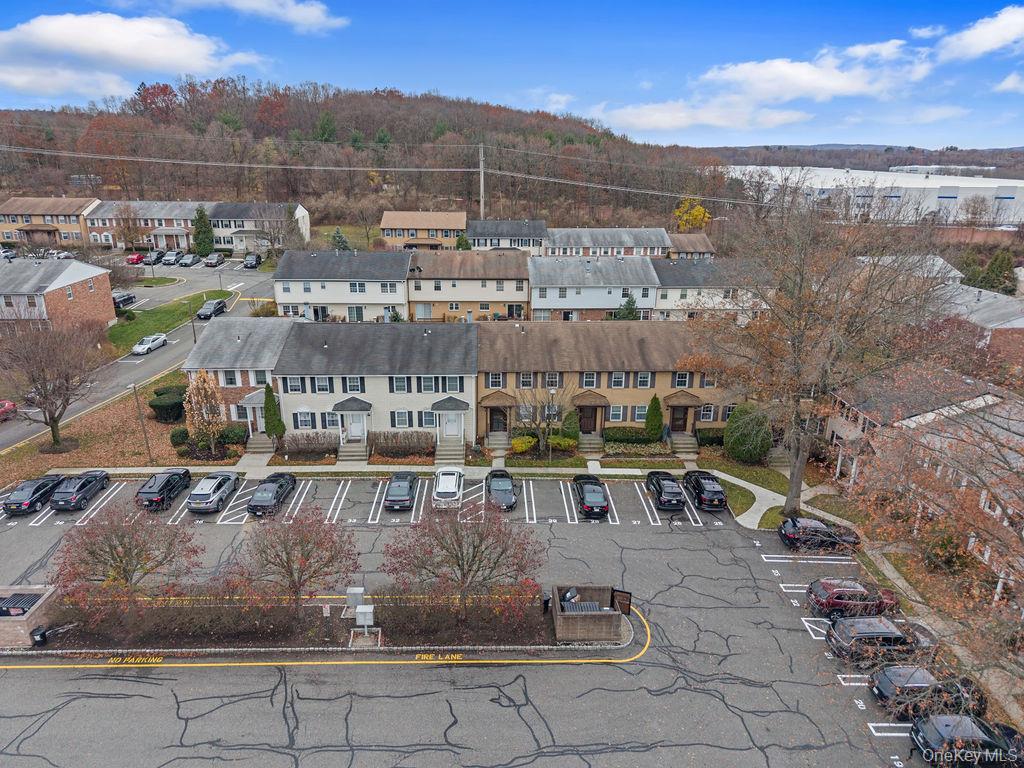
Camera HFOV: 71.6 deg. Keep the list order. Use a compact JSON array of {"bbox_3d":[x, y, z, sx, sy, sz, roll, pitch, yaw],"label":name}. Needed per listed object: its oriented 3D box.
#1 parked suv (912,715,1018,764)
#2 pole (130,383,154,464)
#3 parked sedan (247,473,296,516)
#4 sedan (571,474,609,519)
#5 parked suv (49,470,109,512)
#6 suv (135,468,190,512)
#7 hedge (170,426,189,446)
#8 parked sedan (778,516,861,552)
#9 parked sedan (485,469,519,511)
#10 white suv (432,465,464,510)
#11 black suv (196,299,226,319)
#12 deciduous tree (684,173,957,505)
[{"bbox_3d":[19.262,14.700,29.329,4.800,1.450,1.840,1,20,1],"label":"parked suv"},{"bbox_3d":[-27.206,3.003,52.085,0.750,6.160,0.300,-10,22,-31],"label":"pole"},{"bbox_3d":[-15.771,7.062,46.865,1.840,1.450,4.800,0,20,-2],"label":"parked sedan"},{"bbox_3d":[5.504,7.419,48.800,1.810,1.460,4.800,0,20,-1],"label":"sedan"},{"bbox_3d":[-28.522,6.795,47.046,1.800,1.580,4.470,0,20,-2],"label":"parked suv"},{"bbox_3d":[-23.784,7.024,48.232,1.850,1.680,4.700,0,20,-3],"label":"suv"},{"bbox_3d":[-26.134,3.974,55.779,1.450,1.420,1.450,0,18,-3],"label":"hedge"},{"bbox_3d":[19.189,9.255,44.215,4.600,1.620,1.860,1,20,1],"label":"parked sedan"},{"bbox_3d":[-0.679,7.142,49.288,1.810,1.450,4.600,-2,20,-7],"label":"parked sedan"},{"bbox_3d":[-4.261,6.744,47.760,1.840,1.670,4.620,0,20,-2],"label":"white suv"},{"bbox_3d":[-35.199,-8.814,83.312,1.820,1.450,4.750,2,20,5],"label":"black suv"},{"bbox_3d":[18.357,-1.401,42.804,16.800,20.800,15.500,0,20,-2],"label":"deciduous tree"}]

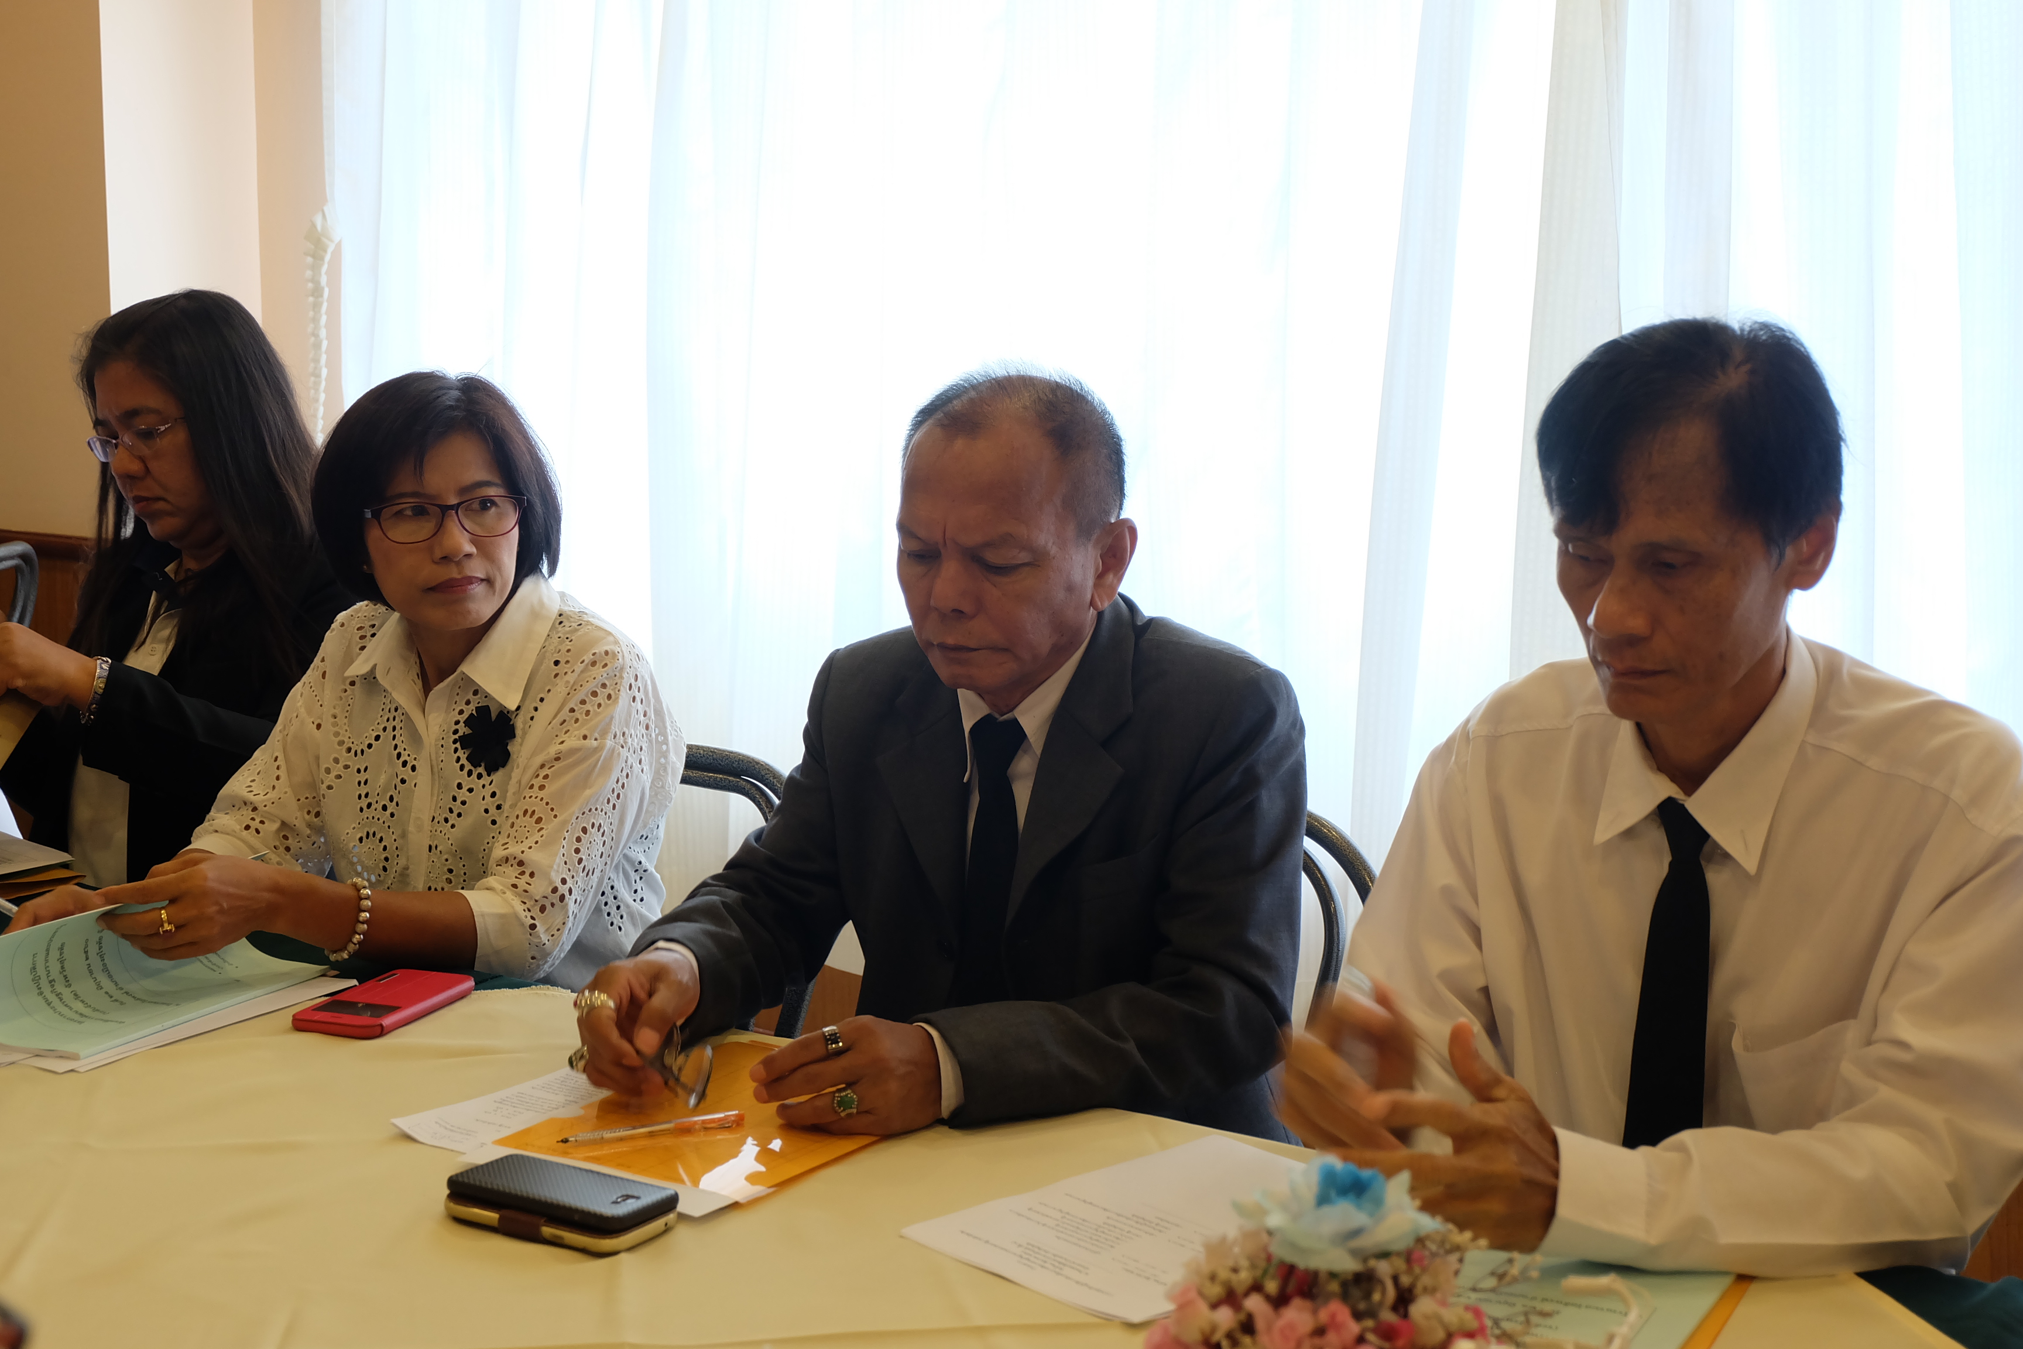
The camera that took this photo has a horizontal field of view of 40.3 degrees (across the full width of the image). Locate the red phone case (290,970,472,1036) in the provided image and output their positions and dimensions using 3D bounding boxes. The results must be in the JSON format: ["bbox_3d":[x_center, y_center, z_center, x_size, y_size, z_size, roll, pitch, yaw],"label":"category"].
[{"bbox_3d":[-0.518,0.273,2.284,0.079,0.013,0.158,3,9,17],"label":"red phone case"}]

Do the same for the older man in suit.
[{"bbox_3d":[-0.029,0.386,2.282,0.490,1.270,0.620,6,10,31],"label":"older man in suit"}]

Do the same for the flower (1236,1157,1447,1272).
[{"bbox_3d":[0.170,0.281,1.430,0.105,0.048,0.098,1,9,0],"label":"flower"}]

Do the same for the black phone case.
[{"bbox_3d":[-0.294,0.340,1.801,0.145,0.011,0.068,6,10,31],"label":"black phone case"}]

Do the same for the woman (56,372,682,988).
[{"bbox_3d":[-0.540,0.361,2.471,0.450,1.250,0.580,7,11,35],"label":"woman"}]

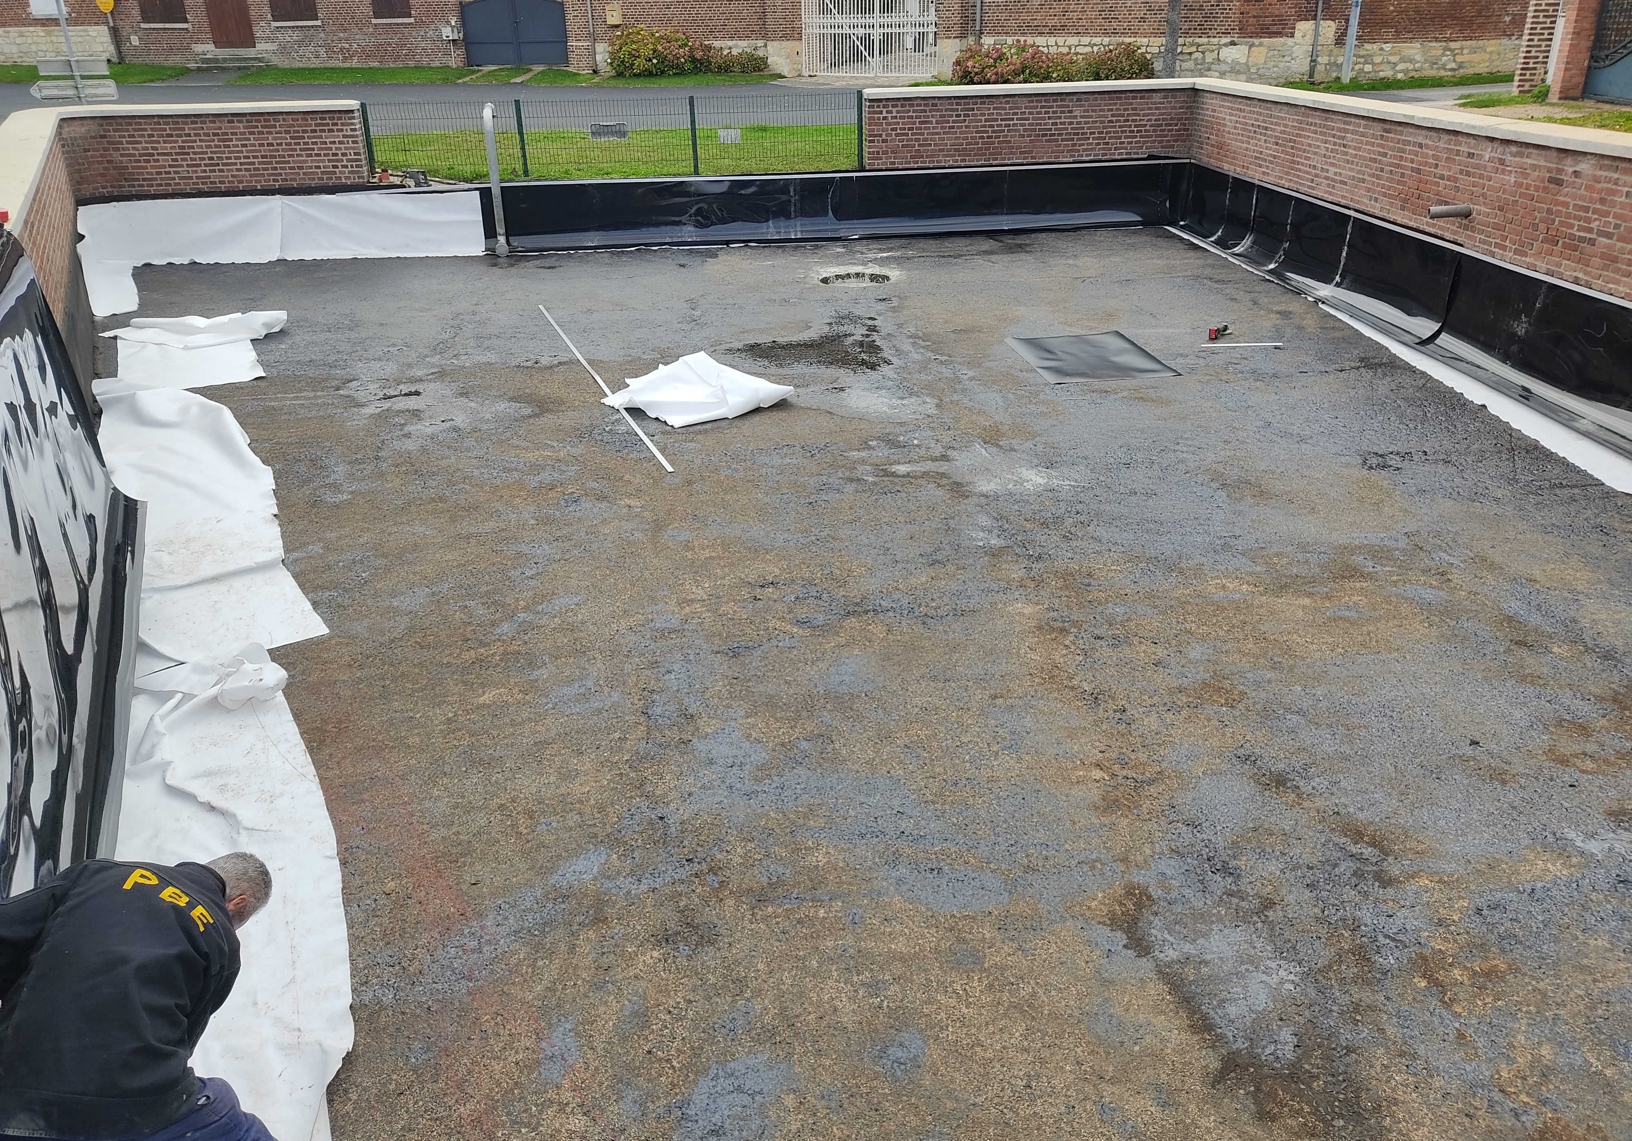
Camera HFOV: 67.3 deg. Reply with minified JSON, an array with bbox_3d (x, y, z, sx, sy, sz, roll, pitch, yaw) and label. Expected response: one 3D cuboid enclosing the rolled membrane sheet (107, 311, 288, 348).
[{"bbox_3d":[-6.406,-2.477,12.562,1.750,0.190,0.680,-4,24,-6],"label":"rolled membrane sheet"}]

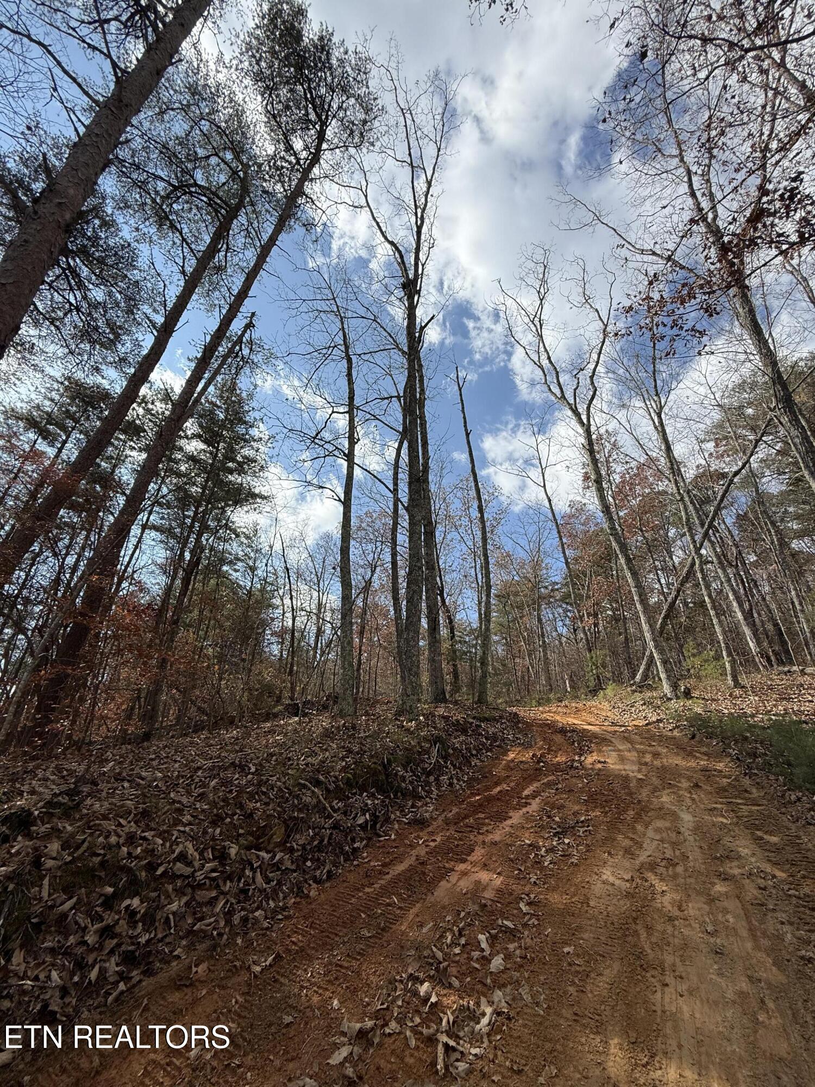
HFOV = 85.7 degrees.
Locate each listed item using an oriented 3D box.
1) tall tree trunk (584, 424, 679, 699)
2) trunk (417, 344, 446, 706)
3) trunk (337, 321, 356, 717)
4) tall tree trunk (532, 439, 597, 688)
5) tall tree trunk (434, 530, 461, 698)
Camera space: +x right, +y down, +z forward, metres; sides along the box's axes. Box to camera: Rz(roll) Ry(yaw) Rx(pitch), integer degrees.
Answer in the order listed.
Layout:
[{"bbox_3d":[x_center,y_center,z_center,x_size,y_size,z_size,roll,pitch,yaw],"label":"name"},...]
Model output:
[{"bbox_3d":[6.730,-0.038,13.711,0.500,9.250,0.420,-4,-25,-1],"label":"tall tree trunk"},{"bbox_3d":[0.534,-1.379,12.220,0.340,10.930,0.320,-2,-25,0],"label":"trunk"},{"bbox_3d":[-1.601,-1.711,11.303,0.320,11.500,0.300,-4,-25,-1],"label":"trunk"},{"bbox_3d":[7.651,0.224,21.851,0.360,13.290,0.270,-3,-25,-1],"label":"tall tree trunk"},{"bbox_3d":[1.154,1.955,13.416,0.320,5.230,0.220,-5,-25,-1],"label":"tall tree trunk"}]

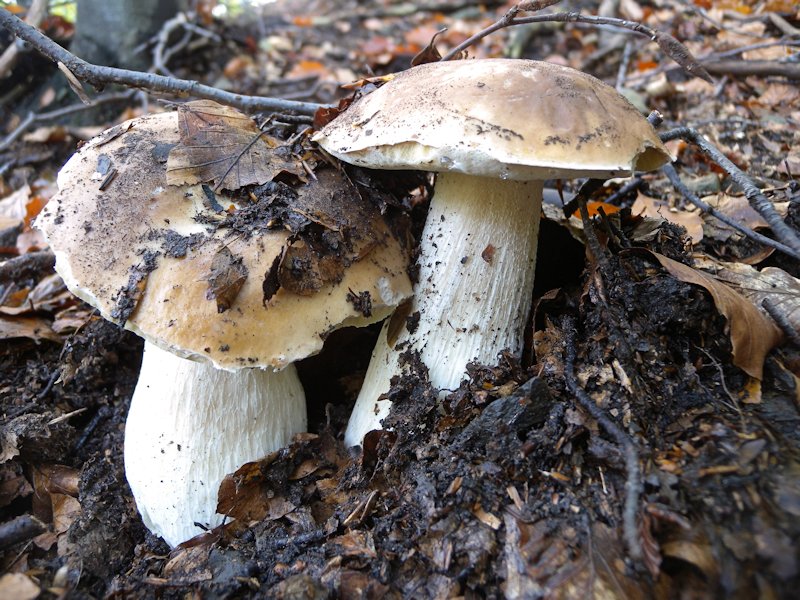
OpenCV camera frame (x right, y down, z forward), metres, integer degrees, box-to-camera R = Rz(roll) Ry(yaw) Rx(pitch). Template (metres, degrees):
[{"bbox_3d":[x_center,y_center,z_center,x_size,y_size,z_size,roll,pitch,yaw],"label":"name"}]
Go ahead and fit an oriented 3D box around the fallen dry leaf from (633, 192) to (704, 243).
[{"bbox_3d":[0.191,-0.058,0.460,0.056,0.014,0.055,0,33,0],"label":"fallen dry leaf"}]

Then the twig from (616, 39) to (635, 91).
[{"bbox_3d":[0.296,-0.309,0.850,0.008,0.072,0.008,10,17,0],"label":"twig"}]

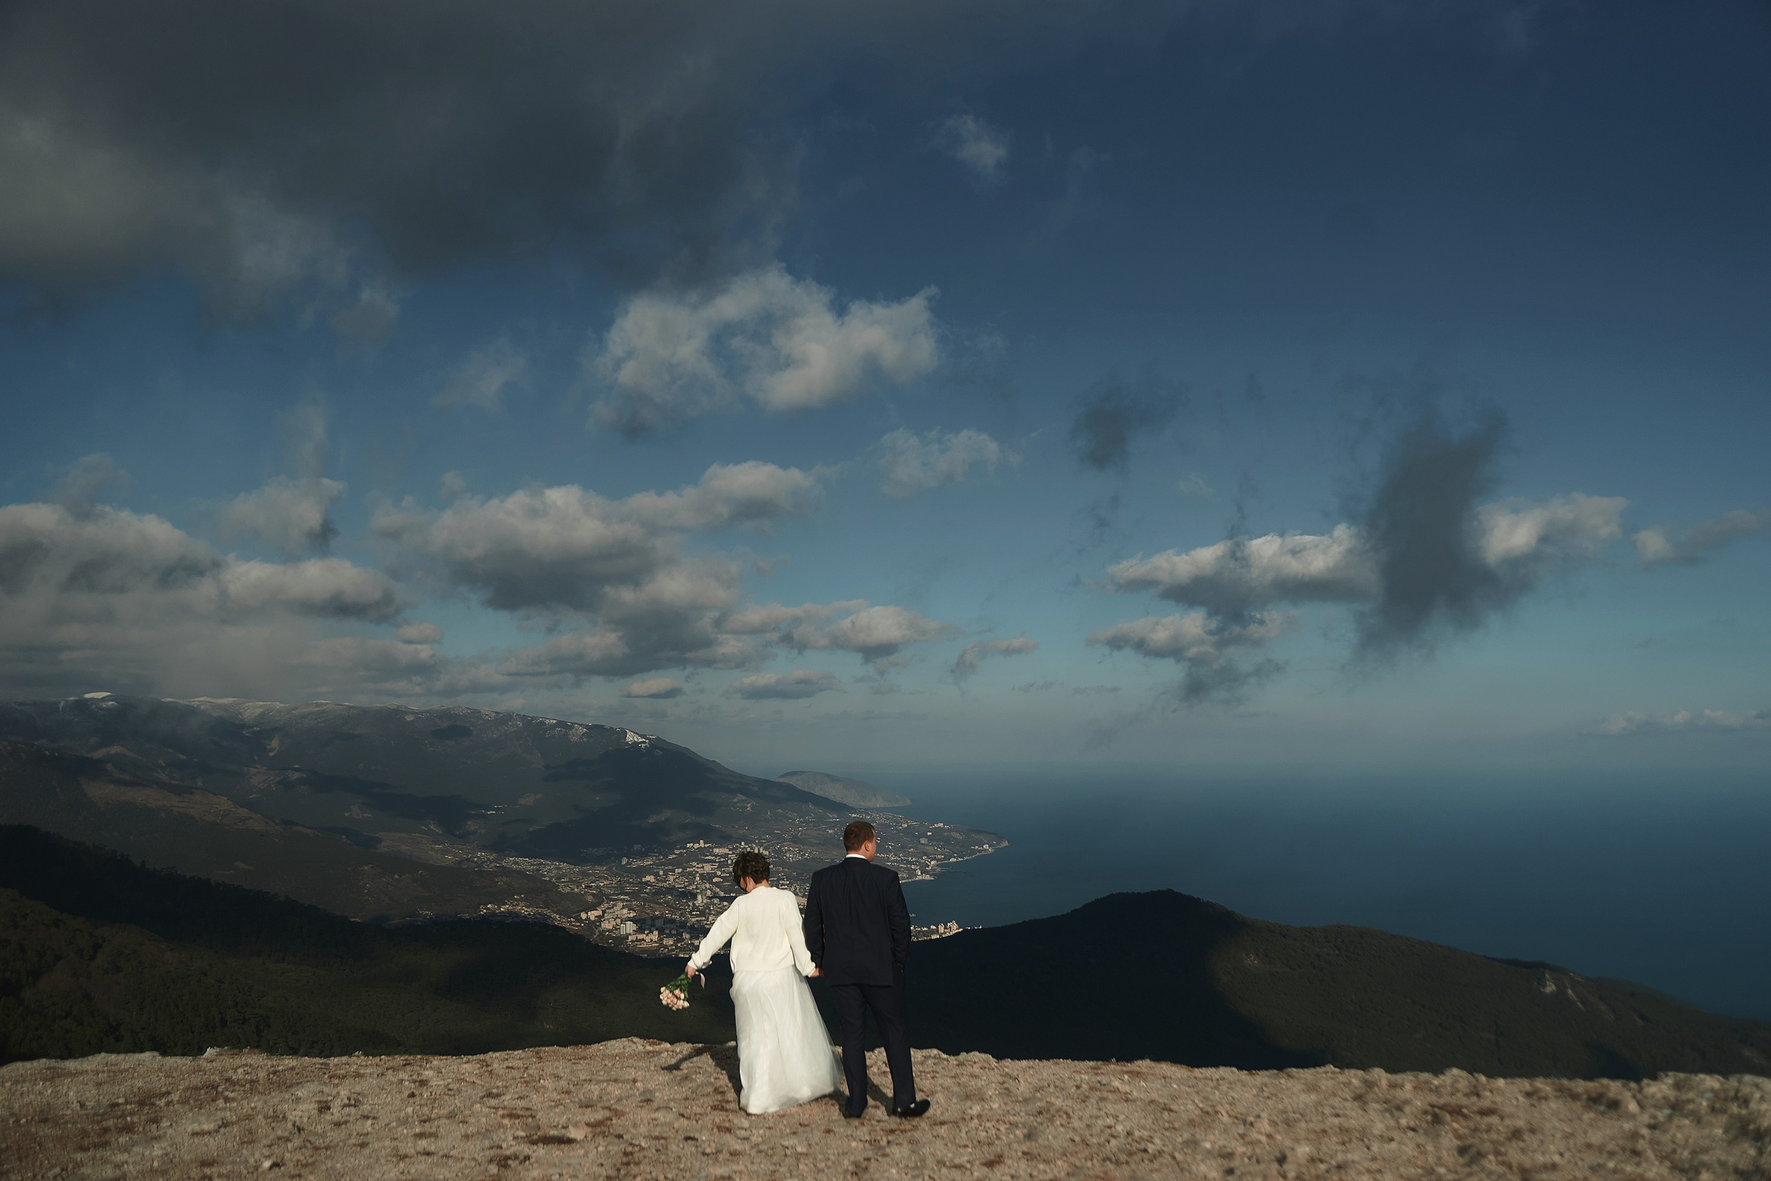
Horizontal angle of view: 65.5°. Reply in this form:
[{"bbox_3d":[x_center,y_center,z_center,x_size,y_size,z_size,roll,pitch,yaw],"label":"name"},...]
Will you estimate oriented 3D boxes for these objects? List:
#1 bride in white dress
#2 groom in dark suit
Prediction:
[{"bbox_3d":[-0.752,2.430,8.665,0.900,1.600,0.620,1,-6,-10],"label":"bride in white dress"},{"bbox_3d":[-0.113,2.334,8.625,0.730,1.790,0.450,-1,-6,8],"label":"groom in dark suit"}]

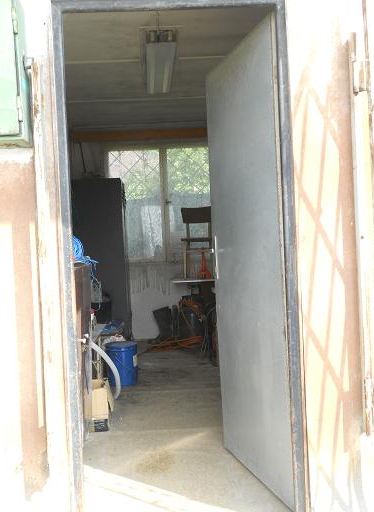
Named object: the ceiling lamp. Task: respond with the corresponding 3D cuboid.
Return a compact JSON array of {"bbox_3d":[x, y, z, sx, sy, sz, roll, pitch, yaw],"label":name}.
[{"bbox_3d":[-0.213,-1.511,4.481,0.215,0.090,1.220,-3,0,-4],"label":"ceiling lamp"}]

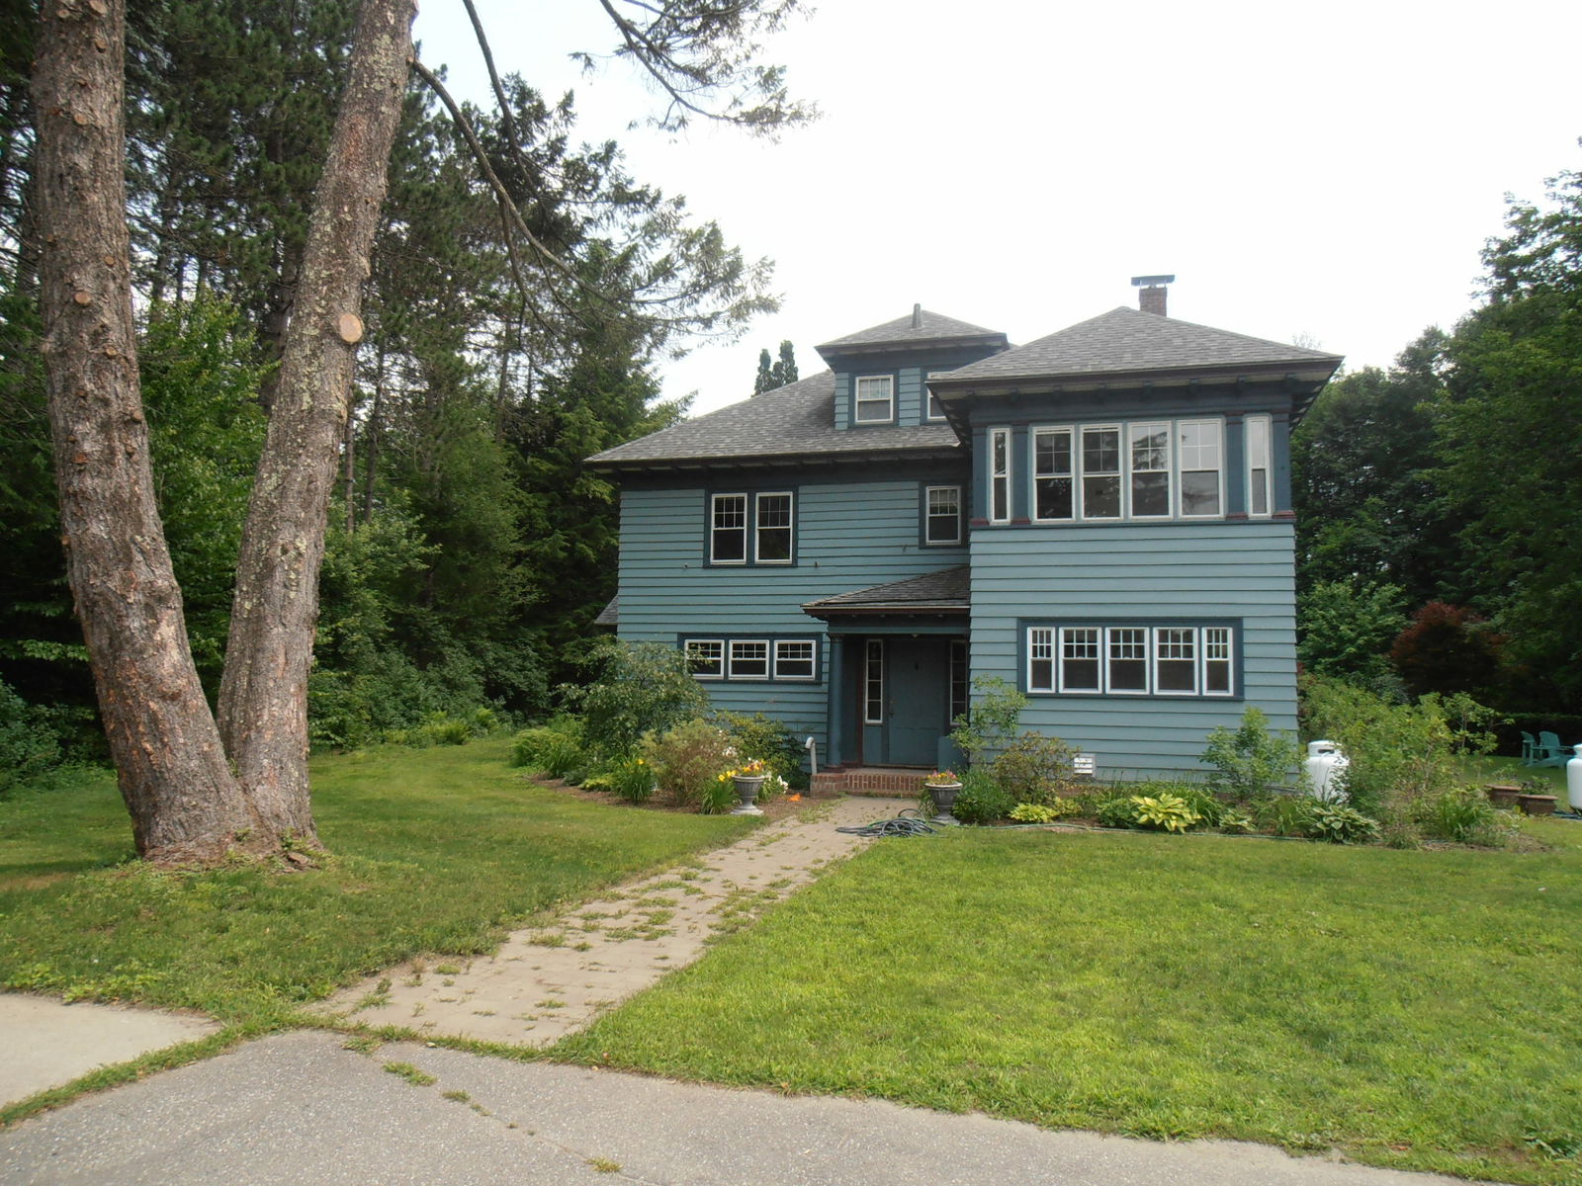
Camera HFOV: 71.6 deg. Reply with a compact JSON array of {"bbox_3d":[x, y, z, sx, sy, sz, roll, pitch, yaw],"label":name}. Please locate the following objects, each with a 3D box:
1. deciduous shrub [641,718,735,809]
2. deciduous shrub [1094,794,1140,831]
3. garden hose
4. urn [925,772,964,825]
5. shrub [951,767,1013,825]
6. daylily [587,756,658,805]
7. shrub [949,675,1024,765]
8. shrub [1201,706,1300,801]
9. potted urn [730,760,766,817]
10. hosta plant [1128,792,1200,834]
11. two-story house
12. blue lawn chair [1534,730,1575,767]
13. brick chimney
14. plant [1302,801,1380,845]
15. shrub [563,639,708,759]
[{"bbox_3d":[-1.337,2.207,14.362,1.201,1.155,1.100,1,-5,-5],"label":"deciduous shrub"},{"bbox_3d":[4.001,2.708,13.500,0.546,0.432,0.550,0,-5,15],"label":"deciduous shrub"},{"bbox_3d":[1.043,2.482,11.855,1.086,0.220,0.850,0,-5,15],"label":"garden hose"},{"bbox_3d":[1.893,2.551,13.600,0.480,0.661,0.480,0,-5,15],"label":"urn"},{"bbox_3d":[2.246,2.366,12.859,0.723,0.655,0.700,0,-5,10],"label":"shrub"},{"bbox_3d":[-2.239,2.496,14.674,0.922,0.605,0.800,2,-5,-8],"label":"daylily"},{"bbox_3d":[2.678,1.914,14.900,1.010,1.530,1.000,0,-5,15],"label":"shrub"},{"bbox_3d":[5.834,2.052,13.900,1.215,1.212,1.100,0,-5,15],"label":"shrub"},{"bbox_3d":[-0.520,2.407,13.537,0.448,0.644,0.440,1,-5,-2],"label":"potted urn"},{"bbox_3d":[4.220,2.463,12.369,0.777,0.420,0.750,-1,-5,19],"label":"hosta plant"},{"bbox_3d":[2.632,-1.373,20.608,11.400,9.450,13.800,0,-5,15],"label":"two-story house"},{"bbox_3d":[18.328,3.771,26.300,0.750,0.890,0.860,2,-5,-18],"label":"blue lawn chair"},{"bbox_3d":[7.086,-5.790,21.500,0.820,0.926,0.720,0,-5,15],"label":"brick chimney"},{"bbox_3d":[5.811,2.419,11.603,0.806,0.428,0.800,-2,-5,26],"label":"plant"},{"bbox_3d":[-2.683,1.927,18.900,2.417,2.212,2.200,0,-5,15],"label":"shrub"}]

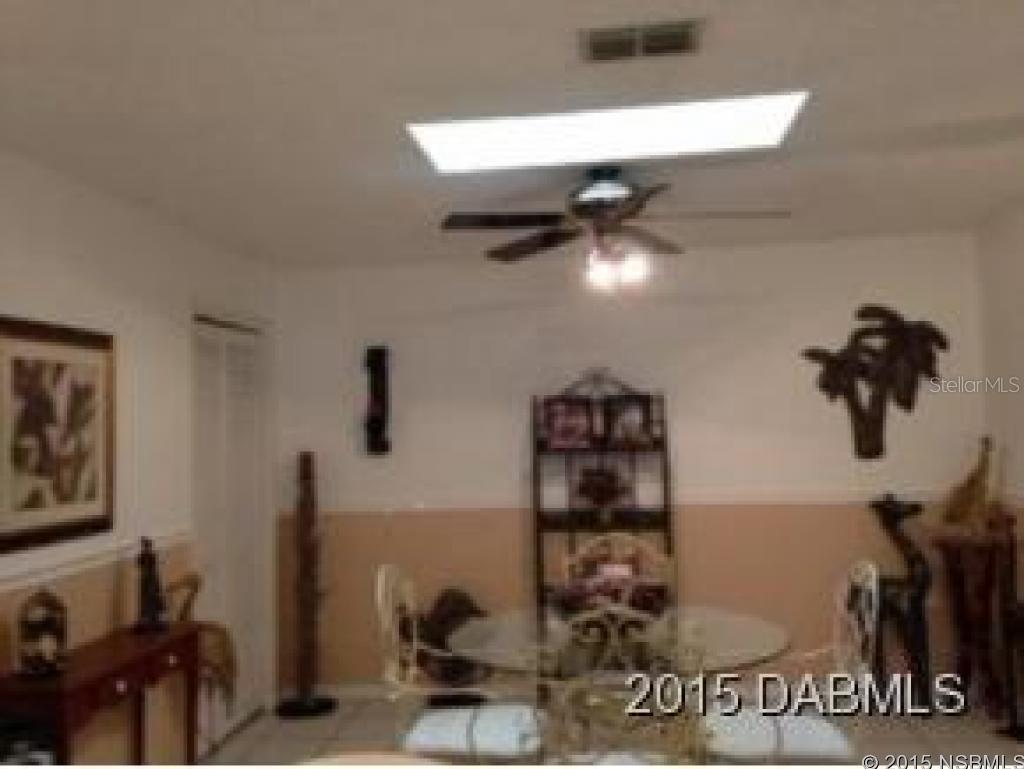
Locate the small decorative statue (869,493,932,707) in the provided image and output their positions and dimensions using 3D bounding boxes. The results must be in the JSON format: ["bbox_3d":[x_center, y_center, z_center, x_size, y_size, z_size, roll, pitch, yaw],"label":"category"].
[{"bbox_3d":[1.965,1.097,5.028,0.360,1.090,0.200,-2,-3,21],"label":"small decorative statue"}]

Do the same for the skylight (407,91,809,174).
[{"bbox_3d":[0.301,-0.848,3.269,1.220,0.060,0.580,-2,-2,6],"label":"skylight"}]

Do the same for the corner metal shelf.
[{"bbox_3d":[0.483,0.804,5.163,0.700,1.760,0.360,-2,-2,6],"label":"corner metal shelf"}]

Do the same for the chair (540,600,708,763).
[{"bbox_3d":[0.340,1.101,2.901,0.460,1.000,0.570,-2,-2,6],"label":"chair"}]

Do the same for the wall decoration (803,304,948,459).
[{"bbox_3d":[1.949,-0.018,5.243,0.757,0.830,0.050,-2,-2,6],"label":"wall decoration"}]

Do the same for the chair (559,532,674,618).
[{"bbox_3d":[0.441,1.141,4.028,0.480,1.000,0.530,-2,-2,6],"label":"chair"}]

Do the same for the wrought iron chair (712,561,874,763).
[{"bbox_3d":[0.912,1.099,3.251,0.570,1.000,0.470,-2,-2,6],"label":"wrought iron chair"}]

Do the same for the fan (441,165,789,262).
[{"bbox_3d":[0.367,-0.609,3.666,1.300,0.420,1.280,-2,-2,6],"label":"fan"}]

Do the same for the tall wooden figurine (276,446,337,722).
[{"bbox_3d":[-1.118,1.043,5.228,0.300,1.380,0.270,-1,-2,-8],"label":"tall wooden figurine"}]

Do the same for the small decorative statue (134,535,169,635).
[{"bbox_3d":[-1.378,0.761,3.727,0.105,0.340,0.100,0,-3,-38],"label":"small decorative statue"}]

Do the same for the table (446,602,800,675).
[{"bbox_3d":[0.381,1.251,3.414,1.170,0.740,1.170,-2,-2,6],"label":"table"}]

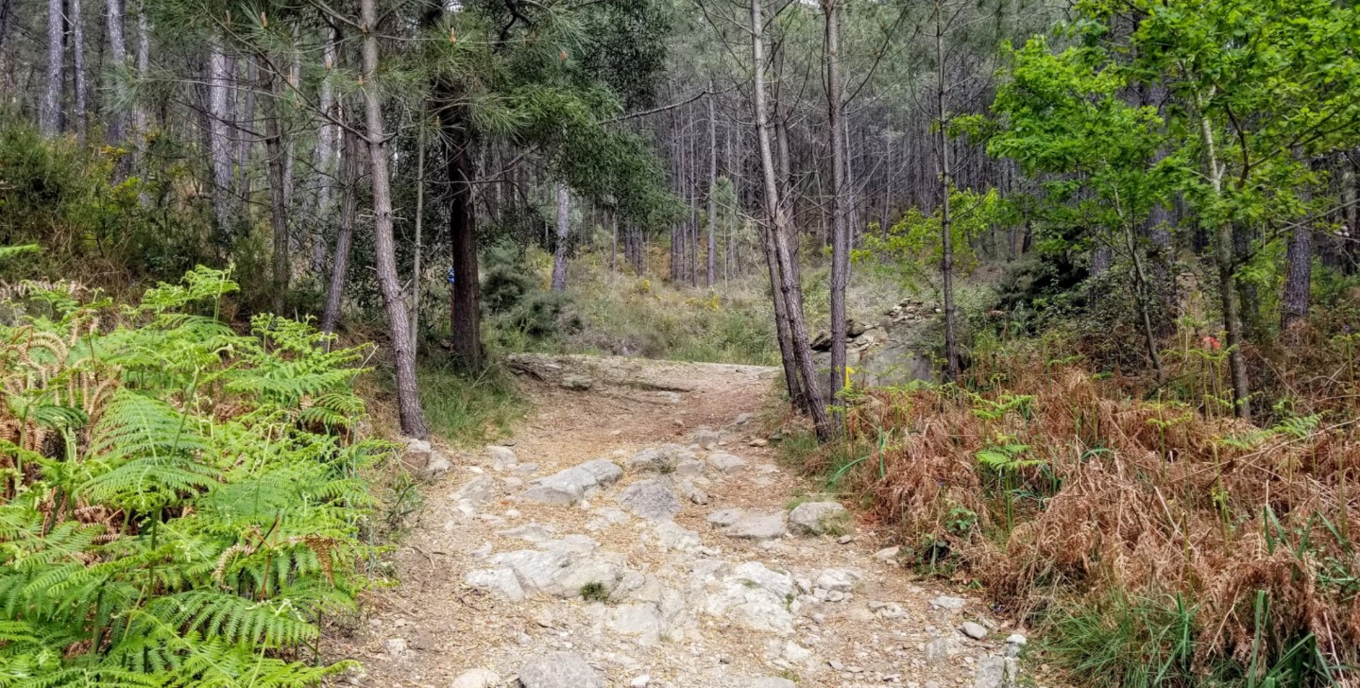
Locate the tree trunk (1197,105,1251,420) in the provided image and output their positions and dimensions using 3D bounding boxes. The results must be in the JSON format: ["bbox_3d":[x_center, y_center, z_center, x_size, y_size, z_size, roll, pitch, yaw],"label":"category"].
[{"bbox_3d":[4.138,-0.615,7.776,0.146,2.412,0.114,-7,1,28],"label":"tree trunk"}]

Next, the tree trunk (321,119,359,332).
[{"bbox_3d":[-3.660,-1.231,10.977,0.229,2.283,0.183,6,1,-18],"label":"tree trunk"}]

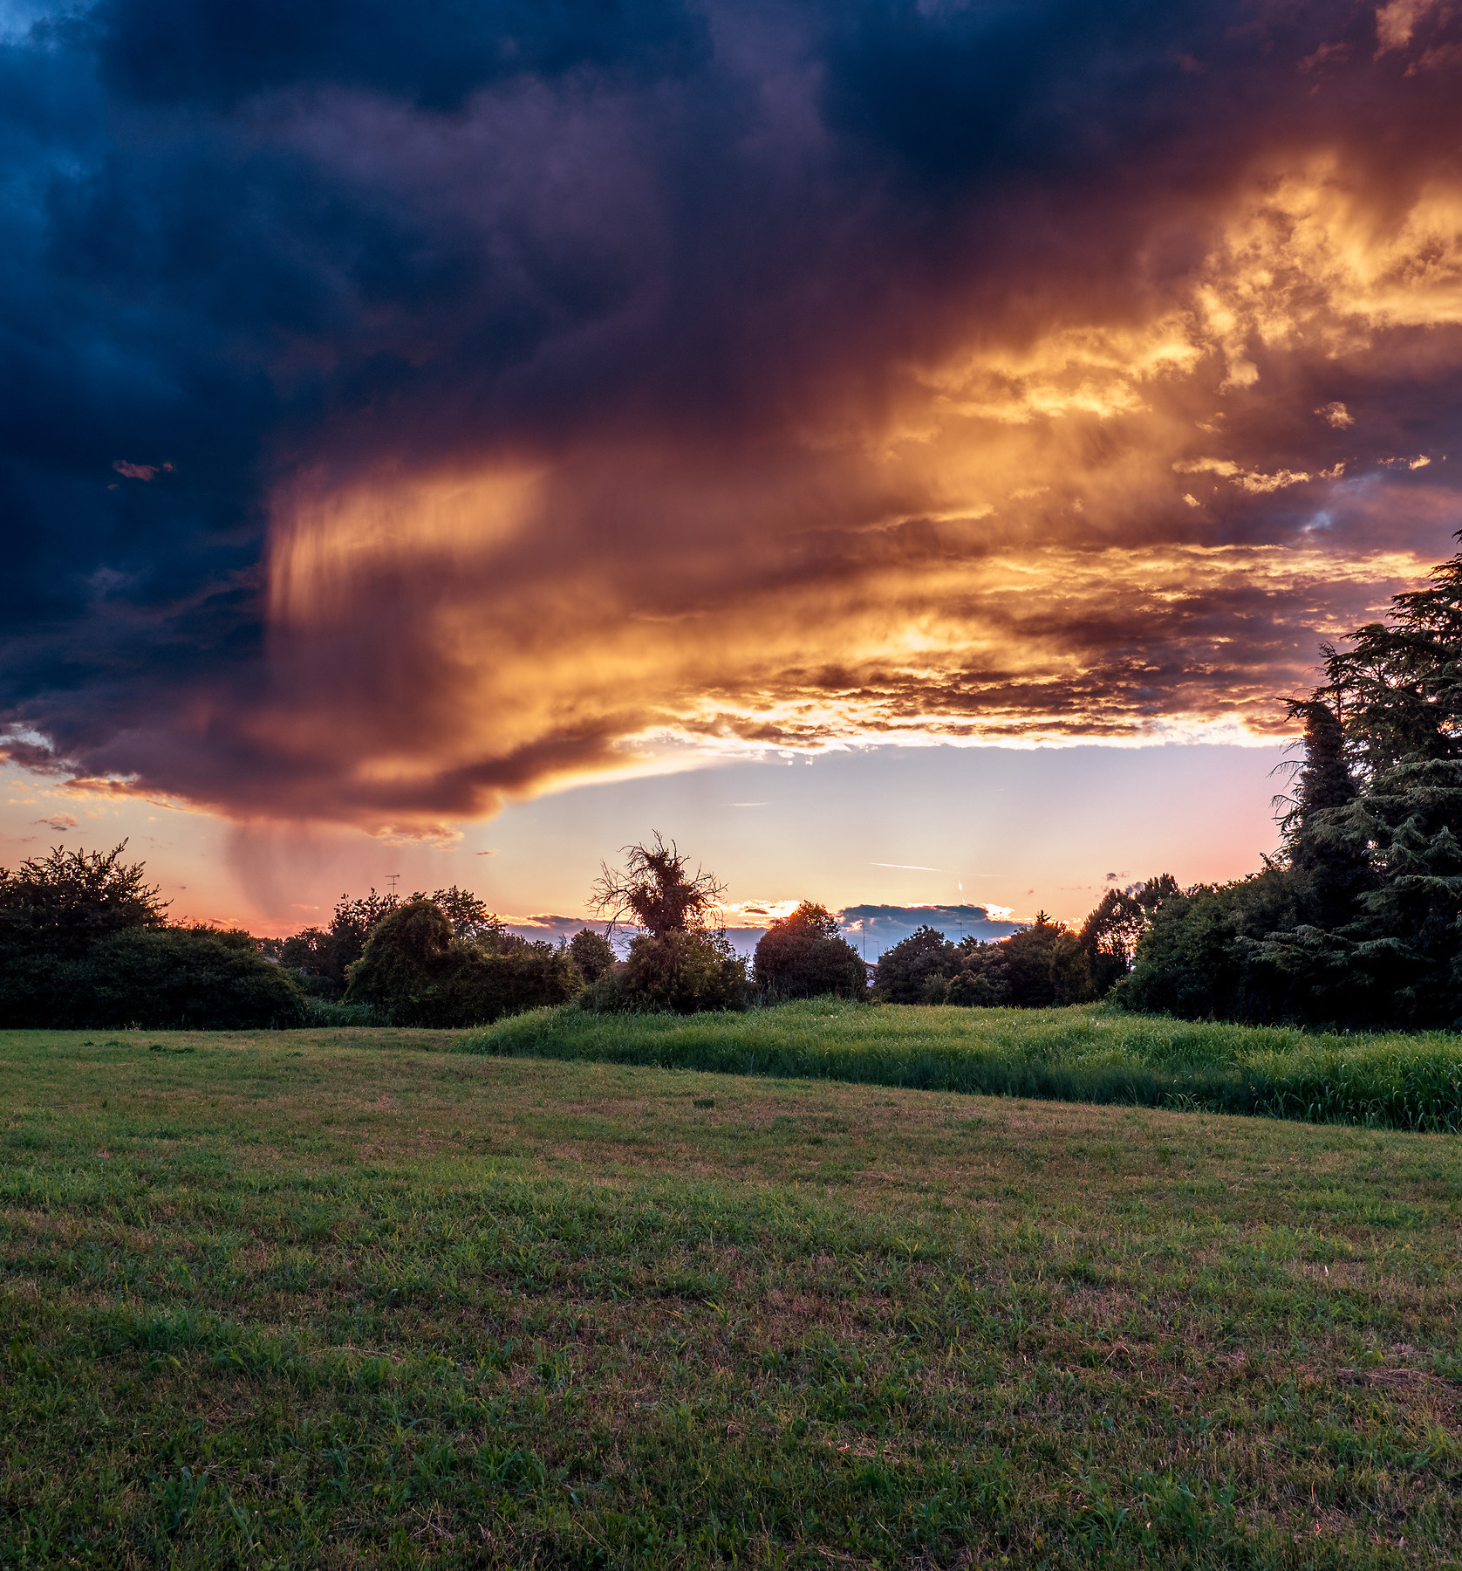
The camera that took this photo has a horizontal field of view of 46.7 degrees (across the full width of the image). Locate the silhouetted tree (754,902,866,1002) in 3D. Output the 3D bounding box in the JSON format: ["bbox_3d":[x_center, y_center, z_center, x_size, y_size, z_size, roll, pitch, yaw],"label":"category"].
[{"bbox_3d":[2.610,5.810,57.000,3.740,3.740,3.700,0,-6,0],"label":"silhouetted tree"}]

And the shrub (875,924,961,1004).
[{"bbox_3d":[8.990,8.710,82.000,4.280,3.880,4.200,0,-6,0],"label":"shrub"}]

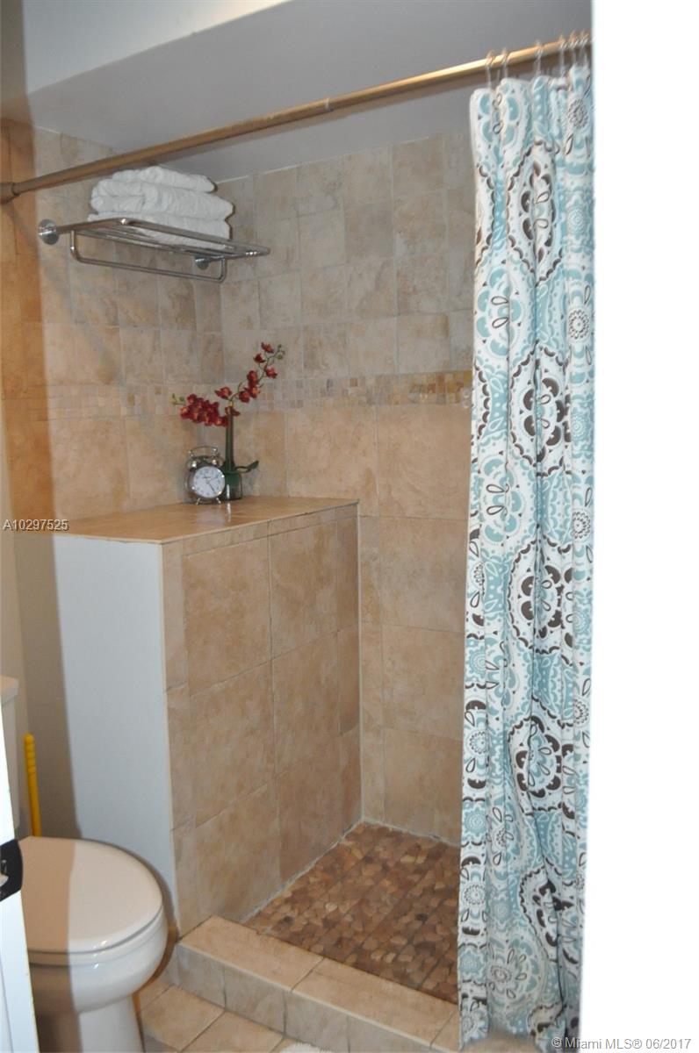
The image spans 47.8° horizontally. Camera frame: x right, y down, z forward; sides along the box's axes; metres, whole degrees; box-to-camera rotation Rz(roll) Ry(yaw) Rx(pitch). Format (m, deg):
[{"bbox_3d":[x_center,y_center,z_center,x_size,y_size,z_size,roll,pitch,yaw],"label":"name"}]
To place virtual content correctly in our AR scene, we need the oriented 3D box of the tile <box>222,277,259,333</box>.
[{"bbox_3d":[-0.357,-0.730,2.611,0.157,0.160,0.012,3,9,30],"label":"tile"}]

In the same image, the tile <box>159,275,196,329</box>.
[{"bbox_3d":[-0.543,-0.702,2.480,0.012,0.164,0.164,3,8,31],"label":"tile"}]

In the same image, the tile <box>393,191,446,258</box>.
[{"bbox_3d":[0.206,-0.862,2.263,0.164,0.164,0.012,3,8,31],"label":"tile"}]

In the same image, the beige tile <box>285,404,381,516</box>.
[{"bbox_3d":[-0.052,-0.198,2.463,0.327,0.327,0.012,3,9,31],"label":"beige tile"}]

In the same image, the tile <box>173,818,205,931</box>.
[{"bbox_3d":[-0.388,0.839,1.886,0.010,0.247,0.078,4,10,33],"label":"tile"}]

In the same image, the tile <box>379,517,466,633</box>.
[{"bbox_3d":[0.244,0.145,2.391,0.333,0.337,0.012,3,9,30],"label":"tile"}]

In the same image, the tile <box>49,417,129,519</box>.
[{"bbox_3d":[-0.733,-0.160,2.190,0.012,0.270,0.319,3,9,30],"label":"tile"}]

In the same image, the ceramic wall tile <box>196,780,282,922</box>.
[{"bbox_3d":[-0.284,0.875,2.057,0.012,0.328,0.321,3,9,30],"label":"ceramic wall tile"}]

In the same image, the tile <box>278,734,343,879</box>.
[{"bbox_3d":[-0.113,0.819,2.332,0.012,0.313,0.331,3,8,31],"label":"tile"}]

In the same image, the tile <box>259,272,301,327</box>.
[{"bbox_3d":[-0.220,-0.725,2.538,0.164,0.164,0.012,3,8,31],"label":"tile"}]

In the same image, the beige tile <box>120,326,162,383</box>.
[{"bbox_3d":[-0.594,-0.490,2.251,0.012,0.149,0.154,3,9,31],"label":"beige tile"}]

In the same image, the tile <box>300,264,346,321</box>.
[{"bbox_3d":[-0.075,-0.715,2.447,0.161,0.160,0.012,3,9,30],"label":"tile"}]

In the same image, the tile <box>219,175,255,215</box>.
[{"bbox_3d":[-0.361,-1.032,2.530,0.145,0.135,0.010,4,10,33],"label":"tile"}]

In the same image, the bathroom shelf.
[{"bbox_3d":[-0.485,-0.737,2.131,0.276,0.114,0.614,3,9,31],"label":"bathroom shelf"}]

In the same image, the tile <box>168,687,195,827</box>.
[{"bbox_3d":[-0.377,0.512,1.764,0.012,0.321,0.061,3,9,31],"label":"tile"}]

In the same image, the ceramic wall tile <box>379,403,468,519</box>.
[{"bbox_3d":[0.225,-0.188,2.276,0.328,0.332,0.010,4,10,33],"label":"ceramic wall tile"}]

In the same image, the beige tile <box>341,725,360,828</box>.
[{"bbox_3d":[0.010,0.798,2.504,0.012,0.335,0.106,3,9,31],"label":"beige tile"}]

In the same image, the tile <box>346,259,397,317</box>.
[{"bbox_3d":[0.067,-0.691,2.317,0.160,0.160,0.012,3,9,31],"label":"tile"}]

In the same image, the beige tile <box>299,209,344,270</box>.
[{"bbox_3d":[-0.076,-0.832,2.301,0.158,0.154,0.012,3,9,31],"label":"beige tile"}]

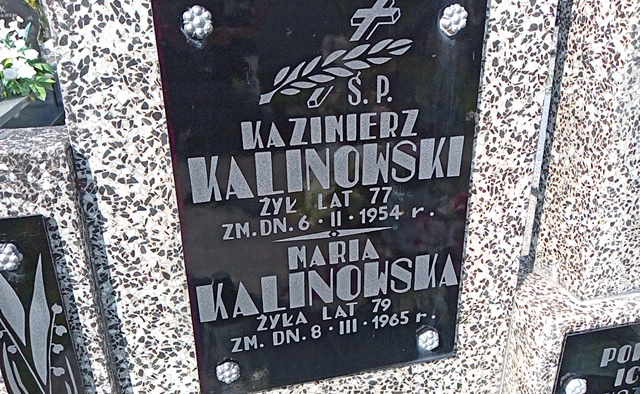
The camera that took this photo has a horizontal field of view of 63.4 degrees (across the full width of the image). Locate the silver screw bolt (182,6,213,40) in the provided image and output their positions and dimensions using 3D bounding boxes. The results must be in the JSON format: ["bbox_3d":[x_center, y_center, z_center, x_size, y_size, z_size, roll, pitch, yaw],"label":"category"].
[{"bbox_3d":[-0.115,-0.165,0.490,0.030,0.030,0.015,-6,22,-12],"label":"silver screw bolt"}]

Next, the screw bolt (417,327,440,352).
[{"bbox_3d":[0.148,0.195,0.696,0.030,0.030,0.015,-6,22,-12],"label":"screw bolt"}]

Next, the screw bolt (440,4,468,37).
[{"bbox_3d":[0.144,-0.187,0.548,0.030,0.030,0.015,-6,22,-12],"label":"screw bolt"}]

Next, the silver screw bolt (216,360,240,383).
[{"bbox_3d":[-0.112,0.219,0.639,0.030,0.030,0.015,-6,22,-12],"label":"silver screw bolt"}]

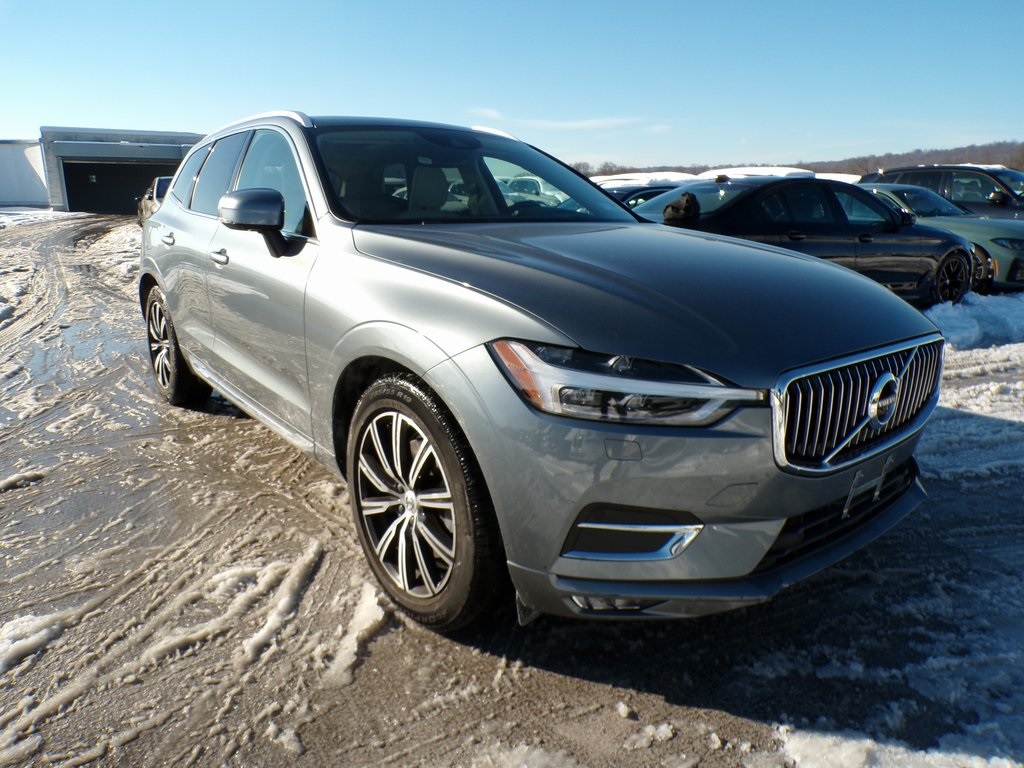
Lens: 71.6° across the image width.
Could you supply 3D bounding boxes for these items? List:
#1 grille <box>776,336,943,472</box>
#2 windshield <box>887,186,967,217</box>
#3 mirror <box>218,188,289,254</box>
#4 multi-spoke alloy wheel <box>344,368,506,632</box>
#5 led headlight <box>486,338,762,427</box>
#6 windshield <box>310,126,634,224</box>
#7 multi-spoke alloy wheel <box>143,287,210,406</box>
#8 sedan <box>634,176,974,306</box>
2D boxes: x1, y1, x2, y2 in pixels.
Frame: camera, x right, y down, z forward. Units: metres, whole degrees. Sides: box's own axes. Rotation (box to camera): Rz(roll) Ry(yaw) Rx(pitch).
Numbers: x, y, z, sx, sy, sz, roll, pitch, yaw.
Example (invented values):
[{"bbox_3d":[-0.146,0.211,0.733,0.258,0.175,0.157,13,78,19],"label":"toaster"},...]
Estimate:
[{"bbox_3d":[0.945,0.044,1.835,0.820,0.280,0.130,-9,17,-37],"label":"grille"},{"bbox_3d":[6.090,-2.645,10.400,1.340,0.150,0.790,-7,45,-31],"label":"windshield"},{"bbox_3d":[-0.846,-0.550,2.438,0.240,0.230,0.220,-9,17,-37],"label":"mirror"},{"bbox_3d":[-0.221,0.326,2.026,0.250,0.730,0.730,-9,17,-37],"label":"multi-spoke alloy wheel"},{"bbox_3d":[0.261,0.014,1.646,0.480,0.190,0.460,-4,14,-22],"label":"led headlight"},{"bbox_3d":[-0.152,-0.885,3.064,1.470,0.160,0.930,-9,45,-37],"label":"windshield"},{"bbox_3d":[-1.976,-0.235,4.219,0.250,0.730,0.730,-9,17,-37],"label":"multi-spoke alloy wheel"},{"bbox_3d":[3.279,-1.643,8.251,4.930,1.470,1.868,-6,15,-26],"label":"sedan"}]

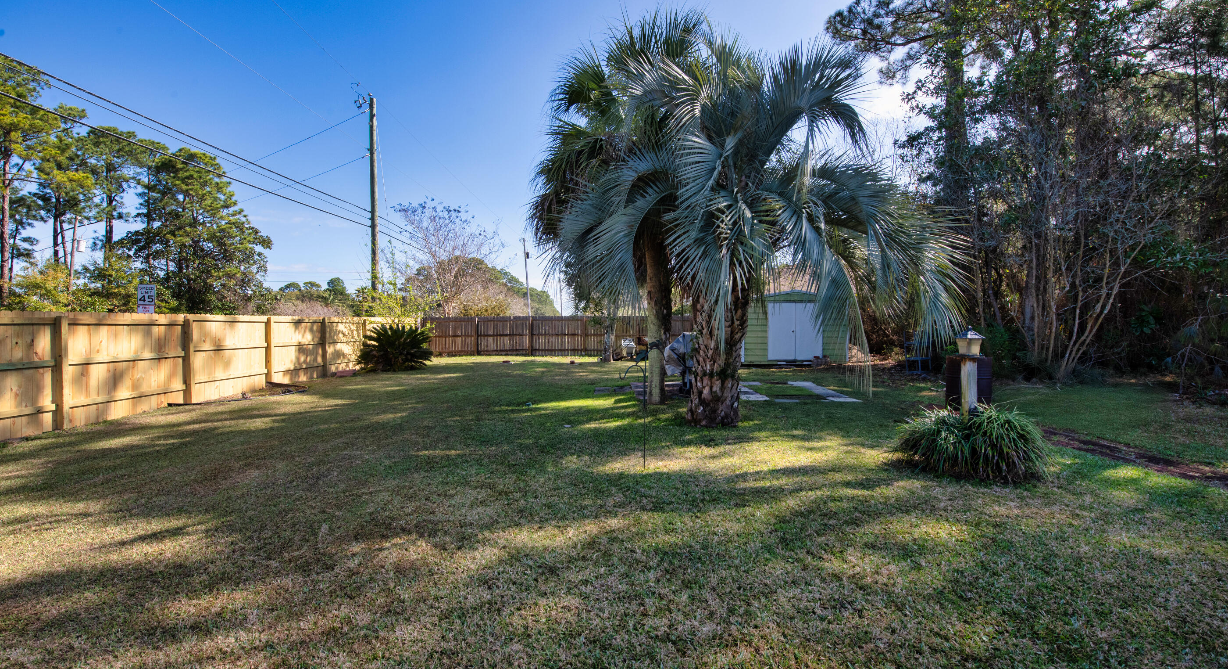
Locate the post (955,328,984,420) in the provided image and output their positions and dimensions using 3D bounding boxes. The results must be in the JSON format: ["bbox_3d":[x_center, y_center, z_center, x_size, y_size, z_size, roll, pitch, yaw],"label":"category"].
[{"bbox_3d":[3.730,0.640,5.000,0.190,1.420,0.190,0,1,-4],"label":"post"}]

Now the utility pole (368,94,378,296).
[{"bbox_3d":[-10.450,-4.650,20.800,0.290,11.600,0.290,-1,2,-27],"label":"utility pole"}]

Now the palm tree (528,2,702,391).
[{"bbox_3d":[0.620,-2.460,9.350,4.200,7.600,4.200,0,1,0],"label":"palm tree"}]

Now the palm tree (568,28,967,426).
[{"bbox_3d":[2.150,-1.650,7.400,5.600,6.050,5.200,0,1,0],"label":"palm tree"}]

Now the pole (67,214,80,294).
[{"bbox_3d":[-38.700,-3.780,34.000,0.240,9.250,0.240,5,2,-35],"label":"pole"}]

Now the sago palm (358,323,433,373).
[{"bbox_3d":[-7.600,0.450,16.600,2.450,1.620,2.450,-1,2,-25],"label":"sago palm"}]

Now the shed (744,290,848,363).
[{"bbox_3d":[6.330,-0.260,18.150,3.680,2.570,3.400,0,1,3],"label":"shed"}]

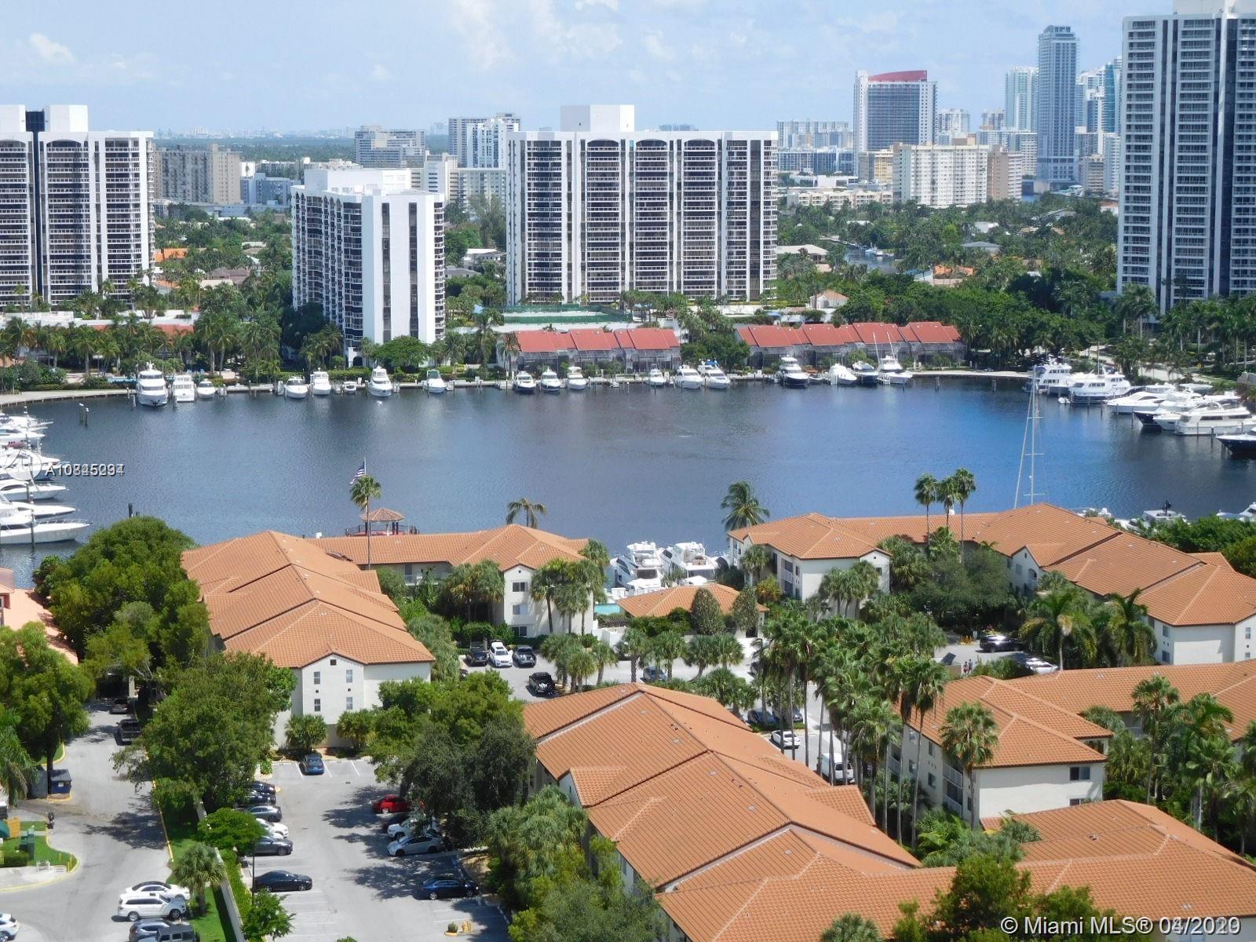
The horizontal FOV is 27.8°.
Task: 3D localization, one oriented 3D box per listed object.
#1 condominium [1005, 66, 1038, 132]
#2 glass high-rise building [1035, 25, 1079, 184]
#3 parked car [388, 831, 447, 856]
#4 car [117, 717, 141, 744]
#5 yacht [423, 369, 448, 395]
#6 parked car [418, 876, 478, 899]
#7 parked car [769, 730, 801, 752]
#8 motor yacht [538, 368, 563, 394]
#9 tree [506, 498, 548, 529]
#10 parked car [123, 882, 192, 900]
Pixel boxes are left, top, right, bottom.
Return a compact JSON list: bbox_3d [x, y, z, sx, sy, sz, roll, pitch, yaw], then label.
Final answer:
[{"bbox_3d":[492.373,-437.202,3182.115,44.000,133.936,30.000,1,8,6],"label":"condominium"},{"bbox_3d":[382.991,-323.509,2267.087,27.000,151.000,46.000,-1,8,-5],"label":"glass high-rise building"},{"bbox_3d":[-17.258,30.296,207.670,4.500,1.470,1.790,-3,8,-18],"label":"parked car"},{"bbox_3d":[-49.006,25.534,250.796,2.000,1.900,5.700,-2,8,-14],"label":"car"},{"bbox_3d":[-44.362,-20.884,588.116,3.500,4.400,10.500,-2,8,-17],"label":"yacht"},{"bbox_3d":[-13.703,31.910,195.856,4.750,1.450,1.830,-1,8,-11],"label":"parked car"},{"bbox_3d":[15.135,25.421,243.677,1.820,1.440,4.600,-2,8,-14],"label":"parked car"},{"bbox_3d":[-18.304,-21.492,591.870,4.100,4.600,12.500,-1,8,-8],"label":"motor yacht"},{"bbox_3d":[-13.284,9.301,334.292,5.600,11.600,5.600,0,8,0],"label":"tree"},{"bbox_3d":[-36.101,32.039,194.985,4.750,1.430,1.830,-1,8,-10],"label":"parked car"}]

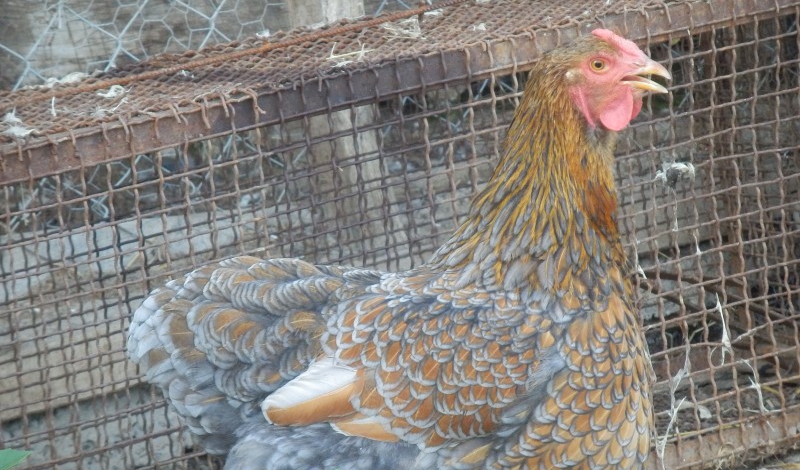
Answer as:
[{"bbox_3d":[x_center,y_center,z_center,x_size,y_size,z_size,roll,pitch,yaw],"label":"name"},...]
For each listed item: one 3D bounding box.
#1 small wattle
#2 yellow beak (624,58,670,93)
[{"bbox_3d":[0.154,-0.086,4.300,0.025,0.027,0.022,4,16,19],"label":"small wattle"},{"bbox_3d":[0.172,-0.111,4.297,0.031,0.024,0.019,4,16,19],"label":"yellow beak"}]

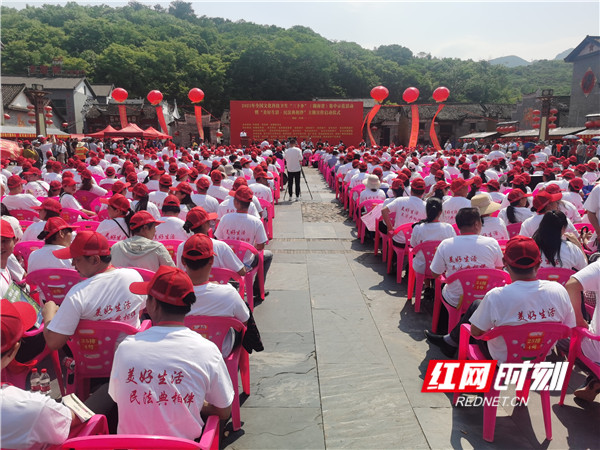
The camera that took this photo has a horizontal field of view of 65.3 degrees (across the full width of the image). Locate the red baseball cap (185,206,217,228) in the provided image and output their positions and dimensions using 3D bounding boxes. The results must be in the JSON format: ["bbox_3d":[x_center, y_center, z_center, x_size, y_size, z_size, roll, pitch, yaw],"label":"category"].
[{"bbox_3d":[-0.810,-0.057,3.830,0.270,0.150,0.180,-7,12,-31],"label":"red baseball cap"}]

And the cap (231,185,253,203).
[{"bbox_3d":[-0.590,-0.326,4.844,0.270,0.150,0.180,17,18,32],"label":"cap"}]

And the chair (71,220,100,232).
[{"bbox_3d":[-2.651,0.281,6.196,0.580,0.770,0.540,0,11,0],"label":"chair"}]

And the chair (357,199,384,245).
[{"bbox_3d":[1.300,-0.080,8.204,0.540,0.755,0.520,1,10,5],"label":"chair"}]

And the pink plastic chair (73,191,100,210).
[{"bbox_3d":[-3.948,-0.198,8.613,0.540,0.760,0.530,0,11,0],"label":"pink plastic chair"}]

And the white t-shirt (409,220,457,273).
[{"bbox_3d":[1.387,0.211,4.864,0.470,0.600,0.310,0,11,2],"label":"white t-shirt"}]

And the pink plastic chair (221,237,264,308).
[{"bbox_3d":[-0.663,0.484,5.007,0.540,0.760,0.530,0,11,2],"label":"pink plastic chair"}]

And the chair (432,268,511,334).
[{"bbox_3d":[1.494,0.664,4.054,0.540,0.760,0.530,0,11,0],"label":"chair"}]

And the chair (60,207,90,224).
[{"bbox_3d":[-3.433,0.083,7.256,0.580,0.770,0.540,0,11,0],"label":"chair"}]

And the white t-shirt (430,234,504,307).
[{"bbox_3d":[1.379,0.361,3.854,0.560,0.620,0.320,1,11,5],"label":"white t-shirt"}]

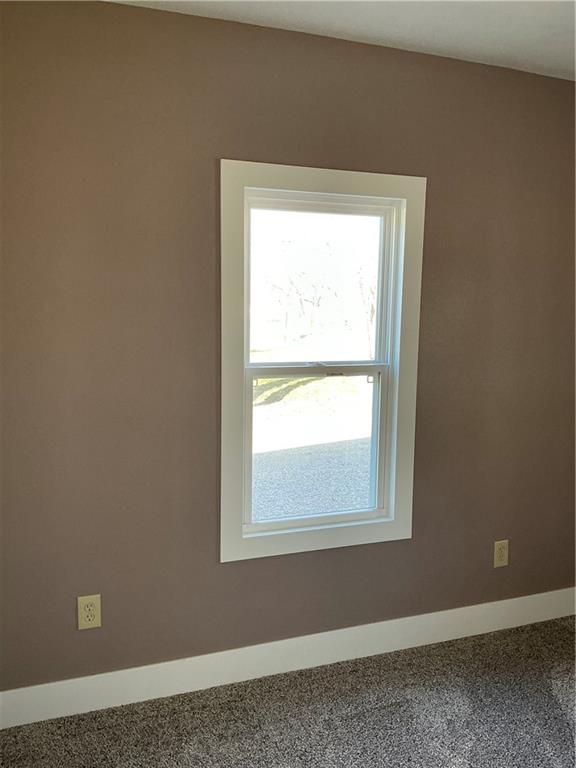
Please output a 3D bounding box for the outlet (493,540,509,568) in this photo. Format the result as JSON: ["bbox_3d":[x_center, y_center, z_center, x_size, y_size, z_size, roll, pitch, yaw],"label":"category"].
[{"bbox_3d":[0.972,0.773,2.830,0.076,0.124,0.010,-2,8,-20],"label":"outlet"}]

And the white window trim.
[{"bbox_3d":[0.128,-0.073,2.454,0.829,1.479,0.105,-2,8,-20],"label":"white window trim"}]

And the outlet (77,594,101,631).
[{"bbox_3d":[-0.713,0.817,2.230,0.077,0.124,0.010,-2,8,-20],"label":"outlet"}]

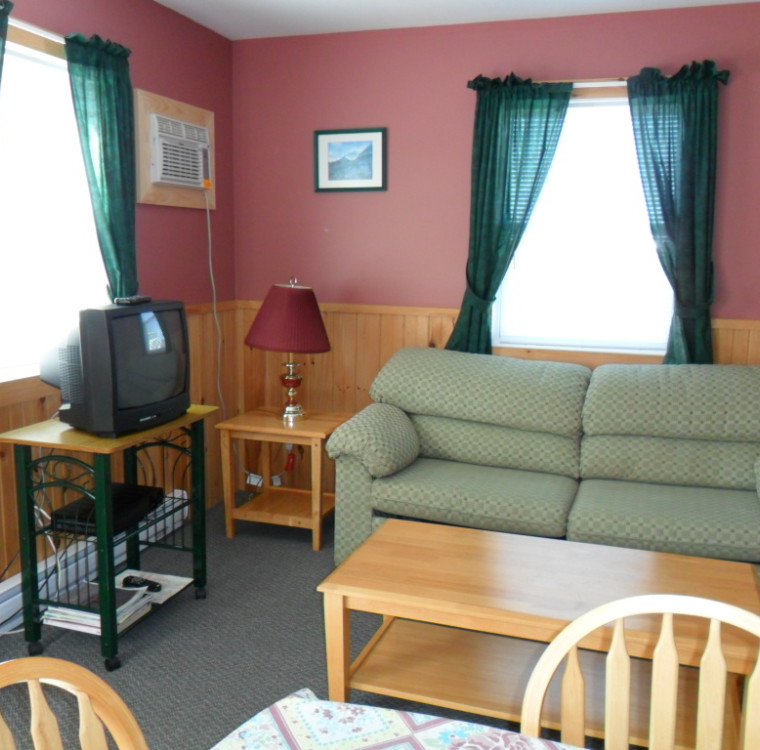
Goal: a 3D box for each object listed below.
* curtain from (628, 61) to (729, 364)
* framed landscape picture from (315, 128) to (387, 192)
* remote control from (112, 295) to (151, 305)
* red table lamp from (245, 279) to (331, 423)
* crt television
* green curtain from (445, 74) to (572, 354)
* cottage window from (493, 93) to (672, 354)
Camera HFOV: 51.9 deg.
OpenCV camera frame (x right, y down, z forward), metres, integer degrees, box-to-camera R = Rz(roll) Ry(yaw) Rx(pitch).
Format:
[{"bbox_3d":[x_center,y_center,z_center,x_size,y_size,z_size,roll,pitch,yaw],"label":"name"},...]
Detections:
[{"bbox_3d":[1.297,-0.596,3.498,0.450,1.520,0.120,4,10,18],"label":"curtain"},{"bbox_3d":[-0.149,-1.085,3.957,0.388,0.306,0.022,4,10,18],"label":"framed landscape picture"},{"bbox_3d":[-0.872,-0.268,2.785,0.055,0.025,0.188,2,9,9],"label":"remote control"},{"bbox_3d":[-0.448,-0.134,3.909,0.430,0.690,0.430,1,9,0],"label":"red table lamp"},{"bbox_3d":[-0.985,-0.044,2.801,0.430,0.424,0.485,4,10,18],"label":"crt television"},{"bbox_3d":[0.589,-0.643,3.723,0.575,1.510,0.120,4,10,18],"label":"green curtain"},{"bbox_3d":[0.980,-0.694,3.682,0.890,1.190,0.100,4,10,18],"label":"cottage window"}]

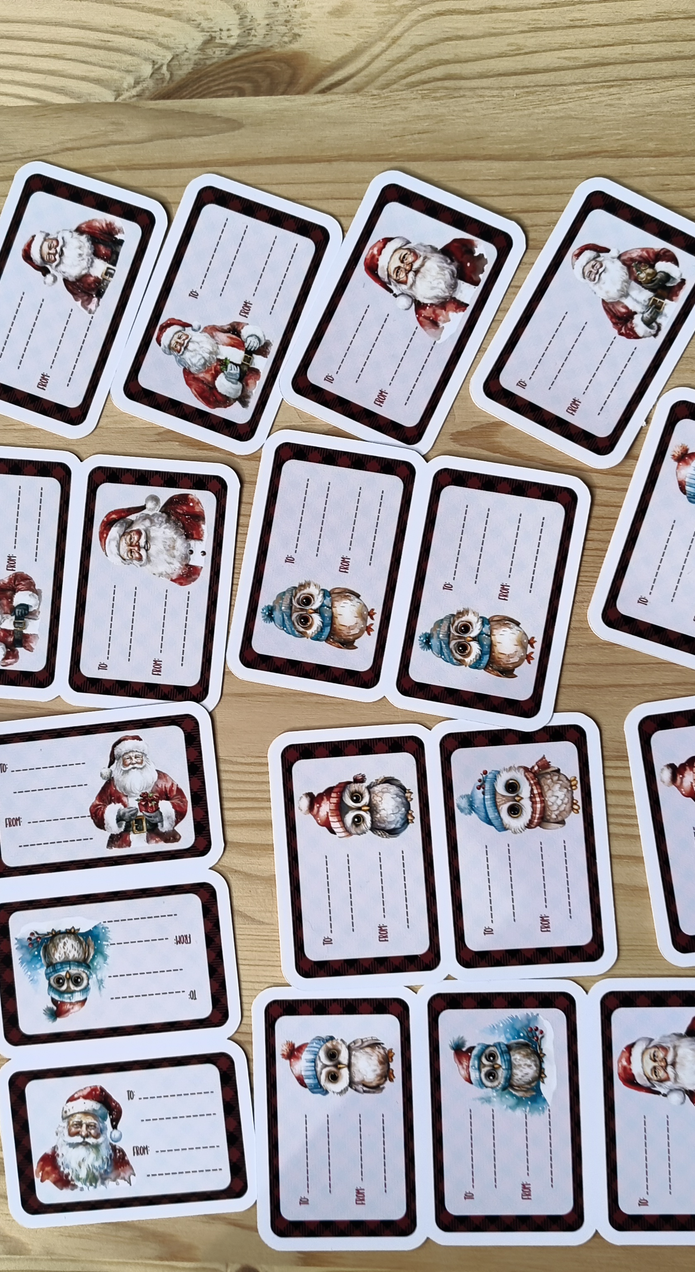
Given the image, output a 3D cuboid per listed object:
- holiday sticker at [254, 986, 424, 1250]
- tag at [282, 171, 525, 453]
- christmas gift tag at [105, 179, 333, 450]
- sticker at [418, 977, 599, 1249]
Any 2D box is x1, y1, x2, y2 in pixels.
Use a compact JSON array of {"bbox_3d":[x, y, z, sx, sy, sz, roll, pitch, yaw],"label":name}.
[{"bbox_3d":[-0.002,0.142,0.346,0.051,0.001,0.077,-2,89,4],"label":"holiday sticker"},{"bbox_3d":[0.016,-0.096,0.350,0.051,0.001,0.077,25,91,4],"label":"tag"},{"bbox_3d":[-0.037,-0.098,0.354,0.051,0.001,0.077,21,90,5],"label":"christmas gift tag"},{"bbox_3d":[0.046,0.137,0.338,0.050,0.001,0.076,-2,89,4],"label":"sticker"}]

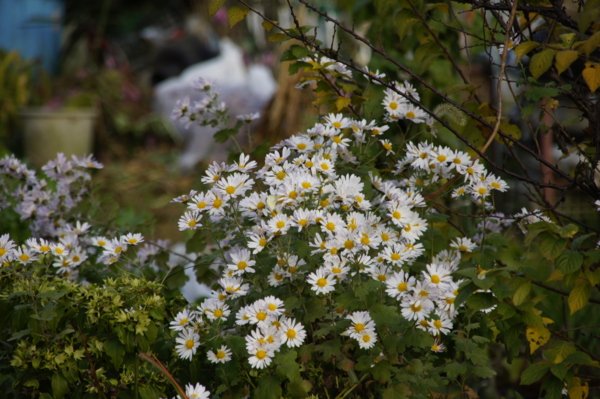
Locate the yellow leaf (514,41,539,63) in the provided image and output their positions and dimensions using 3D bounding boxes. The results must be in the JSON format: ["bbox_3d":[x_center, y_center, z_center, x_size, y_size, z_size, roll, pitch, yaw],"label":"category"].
[{"bbox_3d":[0.346,-0.225,7.600,0.026,0.043,0.020,45,0,6],"label":"yellow leaf"}]

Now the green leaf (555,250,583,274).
[{"bbox_3d":[0.360,0.085,6.700,0.038,0.032,0.018,0,7,0],"label":"green leaf"}]

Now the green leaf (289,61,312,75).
[{"bbox_3d":[0.001,-0.201,7.600,0.036,0.021,0.020,0,3,0],"label":"green leaf"}]

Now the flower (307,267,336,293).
[{"bbox_3d":[0.029,0.109,6.750,0.041,0.038,0.014,0,-18,-3],"label":"flower"}]

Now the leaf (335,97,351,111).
[{"bbox_3d":[0.065,-0.146,7.600,0.024,0.021,0.014,0,3,0],"label":"leaf"}]

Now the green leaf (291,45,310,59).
[{"bbox_3d":[0.001,-0.225,7.600,0.030,0.021,0.018,0,3,0],"label":"green leaf"}]

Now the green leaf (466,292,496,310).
[{"bbox_3d":[0.240,0.136,6.650,0.037,0.024,0.022,0,7,0],"label":"green leaf"}]

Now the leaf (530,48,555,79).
[{"bbox_3d":[0.325,-0.182,6.700,0.032,0.040,0.015,0,7,0],"label":"leaf"}]

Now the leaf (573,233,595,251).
[{"bbox_3d":[0.431,0.064,7.600,0.034,0.027,0.020,3,6,26],"label":"leaf"}]

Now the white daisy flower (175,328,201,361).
[{"bbox_3d":[-0.169,0.218,7.500,0.042,0.046,0.015,3,-7,31],"label":"white daisy flower"}]

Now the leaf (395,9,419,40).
[{"bbox_3d":[0.175,-0.286,8.200,0.039,0.049,0.020,1,6,12],"label":"leaf"}]

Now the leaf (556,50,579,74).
[{"bbox_3d":[0.357,-0.184,6.700,0.032,0.032,0.015,0,7,0],"label":"leaf"}]

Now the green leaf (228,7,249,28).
[{"bbox_3d":[-0.094,-0.277,7.600,0.030,0.034,0.014,1,6,6],"label":"green leaf"}]

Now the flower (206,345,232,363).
[{"bbox_3d":[-0.122,0.234,7.600,0.039,0.013,0.037,0,46,0],"label":"flower"}]

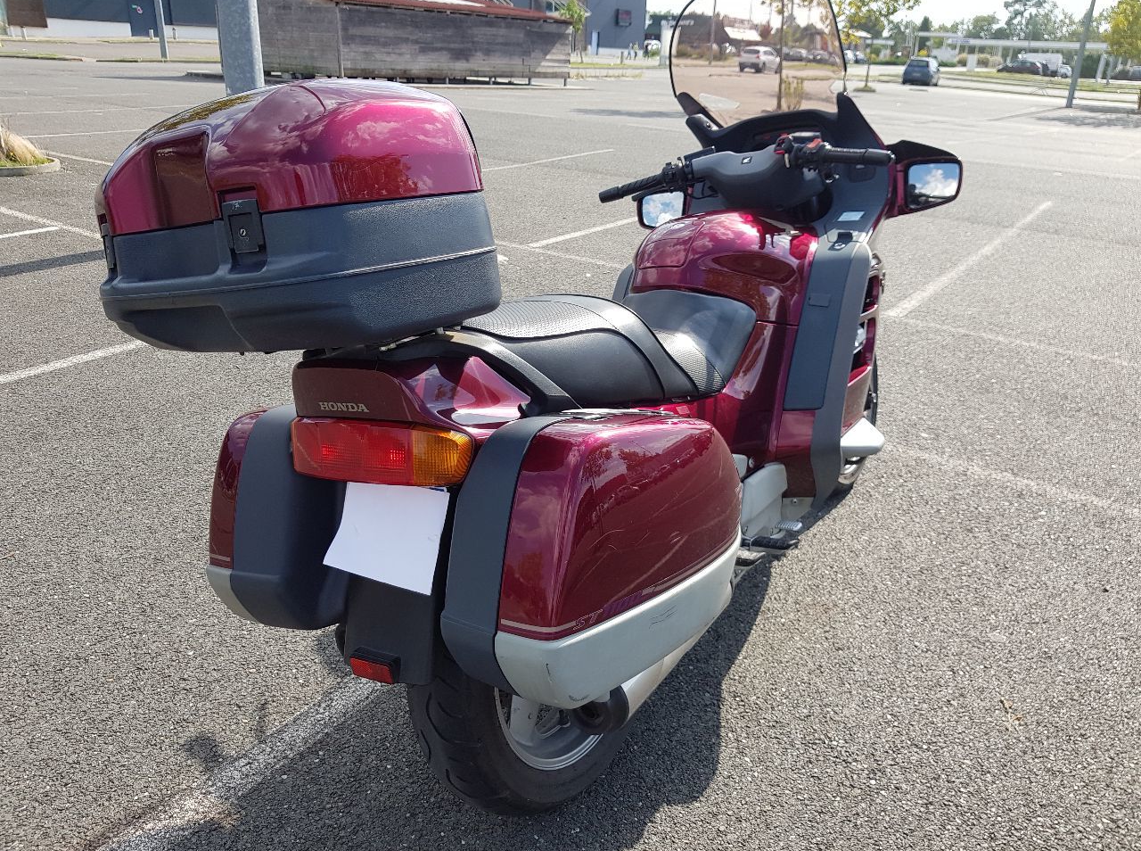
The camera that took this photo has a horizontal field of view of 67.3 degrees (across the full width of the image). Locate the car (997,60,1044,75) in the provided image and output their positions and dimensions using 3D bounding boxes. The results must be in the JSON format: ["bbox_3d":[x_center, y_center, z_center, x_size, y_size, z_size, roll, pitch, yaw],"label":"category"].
[{"bbox_3d":[48.802,-38.790,93.000,4.300,1.480,1.780,21,30,36],"label":"car"}]

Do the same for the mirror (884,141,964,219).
[{"bbox_3d":[0.894,-0.620,2.141,0.180,0.165,0.160,3,19,35],"label":"mirror"}]

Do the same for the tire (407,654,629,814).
[{"bbox_3d":[-0.029,0.352,1.526,0.160,0.650,0.650,3,19,35],"label":"tire"}]

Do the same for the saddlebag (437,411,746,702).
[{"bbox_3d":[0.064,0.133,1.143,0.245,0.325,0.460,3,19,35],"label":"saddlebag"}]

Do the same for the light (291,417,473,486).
[{"bbox_3d":[-0.263,0.020,1.172,0.360,0.087,0.095,3,19,35],"label":"light"}]

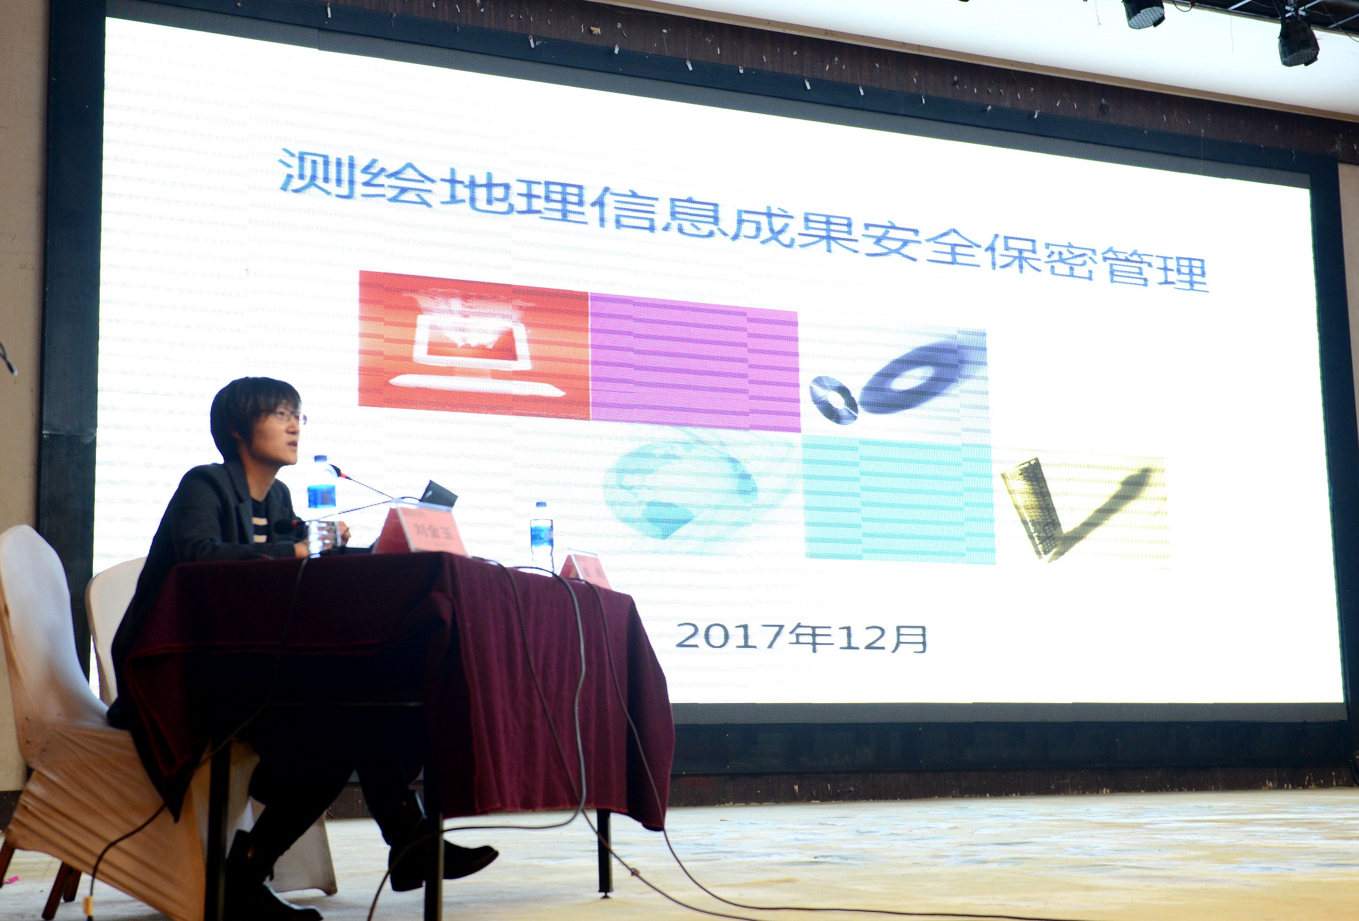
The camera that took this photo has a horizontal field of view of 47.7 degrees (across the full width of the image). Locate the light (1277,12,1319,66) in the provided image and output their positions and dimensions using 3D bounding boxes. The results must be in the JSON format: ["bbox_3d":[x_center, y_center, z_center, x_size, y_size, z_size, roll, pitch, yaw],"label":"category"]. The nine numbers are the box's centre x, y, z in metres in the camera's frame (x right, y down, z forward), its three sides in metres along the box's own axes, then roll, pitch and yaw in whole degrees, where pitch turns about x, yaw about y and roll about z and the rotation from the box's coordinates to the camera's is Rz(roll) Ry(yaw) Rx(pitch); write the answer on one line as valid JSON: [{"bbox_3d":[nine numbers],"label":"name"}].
[{"bbox_3d":[2.538,-1.728,6.300,0.170,0.190,0.170,-5,-12,-22],"label":"light"}]

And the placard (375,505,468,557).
[{"bbox_3d":[-0.456,0.124,2.740,0.081,0.093,0.195,-3,-8,23],"label":"placard"}]

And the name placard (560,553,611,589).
[{"bbox_3d":[-0.244,0.284,3.950,0.080,0.093,0.200,-2,-8,18],"label":"name placard"}]

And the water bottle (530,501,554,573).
[{"bbox_3d":[-0.353,0.222,3.950,0.062,0.225,0.062,1,-8,-6],"label":"water bottle"}]

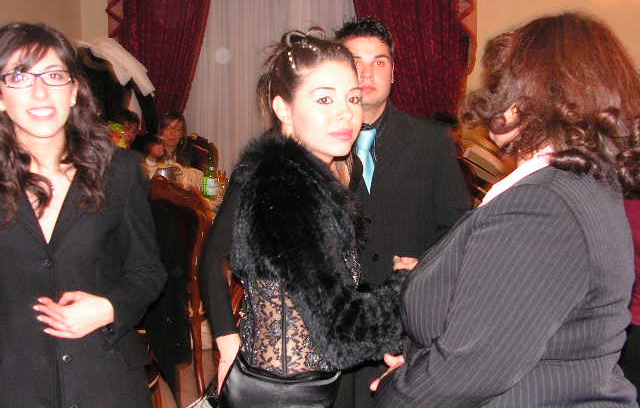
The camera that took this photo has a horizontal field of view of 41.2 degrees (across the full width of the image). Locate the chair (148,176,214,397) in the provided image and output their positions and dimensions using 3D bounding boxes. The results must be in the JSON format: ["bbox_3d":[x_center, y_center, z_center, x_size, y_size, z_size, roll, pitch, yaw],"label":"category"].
[{"bbox_3d":[-0.818,0.379,4.202,0.500,1.070,0.560,-3,9,-18],"label":"chair"}]

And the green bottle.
[{"bbox_3d":[-0.688,-0.170,5.350,0.080,0.275,0.080,-1,9,0],"label":"green bottle"}]

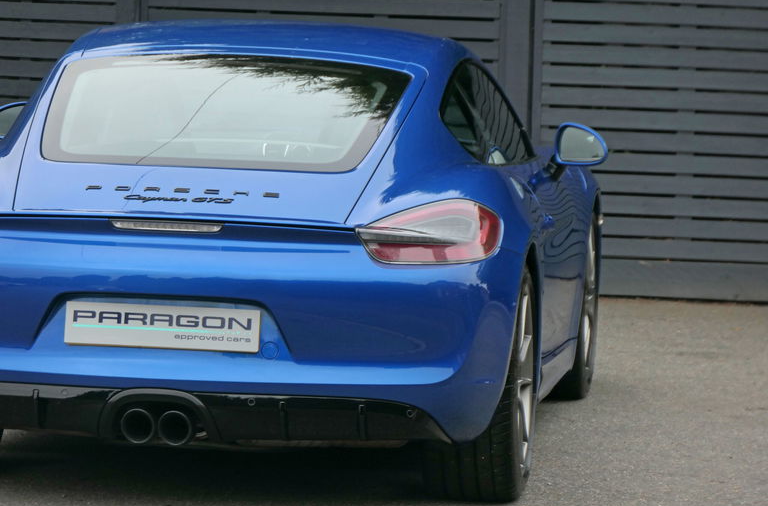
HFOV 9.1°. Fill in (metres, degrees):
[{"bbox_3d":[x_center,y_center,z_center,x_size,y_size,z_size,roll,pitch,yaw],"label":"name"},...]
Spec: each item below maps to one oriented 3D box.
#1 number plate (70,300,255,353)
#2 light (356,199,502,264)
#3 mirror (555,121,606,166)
[{"bbox_3d":[-0.587,0.197,12.853,0.520,0.112,0.015,2,-2,7],"label":"number plate"},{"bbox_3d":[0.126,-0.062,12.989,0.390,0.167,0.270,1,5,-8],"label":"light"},{"bbox_3d":[0.620,-0.342,15.149,0.165,0.140,0.120,3,5,13],"label":"mirror"}]

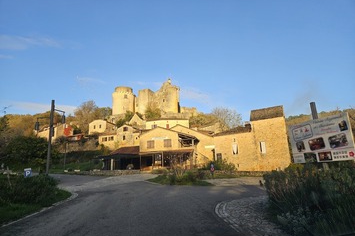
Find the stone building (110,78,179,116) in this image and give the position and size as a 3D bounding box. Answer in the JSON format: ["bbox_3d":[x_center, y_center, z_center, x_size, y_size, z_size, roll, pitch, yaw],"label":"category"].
[{"bbox_3d":[-17.890,-12.080,141.390,38.000,21.000,20.000,1,-12,-6],"label":"stone building"}]

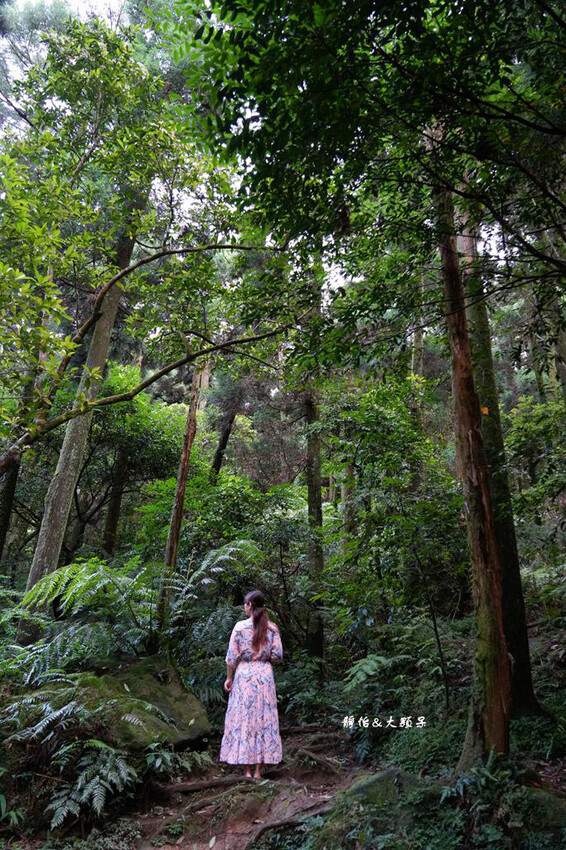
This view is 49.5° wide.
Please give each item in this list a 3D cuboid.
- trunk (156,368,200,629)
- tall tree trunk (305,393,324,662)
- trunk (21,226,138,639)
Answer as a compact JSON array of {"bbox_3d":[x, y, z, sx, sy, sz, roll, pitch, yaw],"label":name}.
[{"bbox_3d":[-1.332,0.871,8.099,0.190,3.550,0.190,4,-17,1],"label":"trunk"},{"bbox_3d":[0.483,1.422,9.499,0.270,4.160,0.270,1,-17,0],"label":"tall tree trunk"},{"bbox_3d":[-2.772,-0.179,8.630,0.420,6.110,0.420,7,-17,2],"label":"trunk"}]

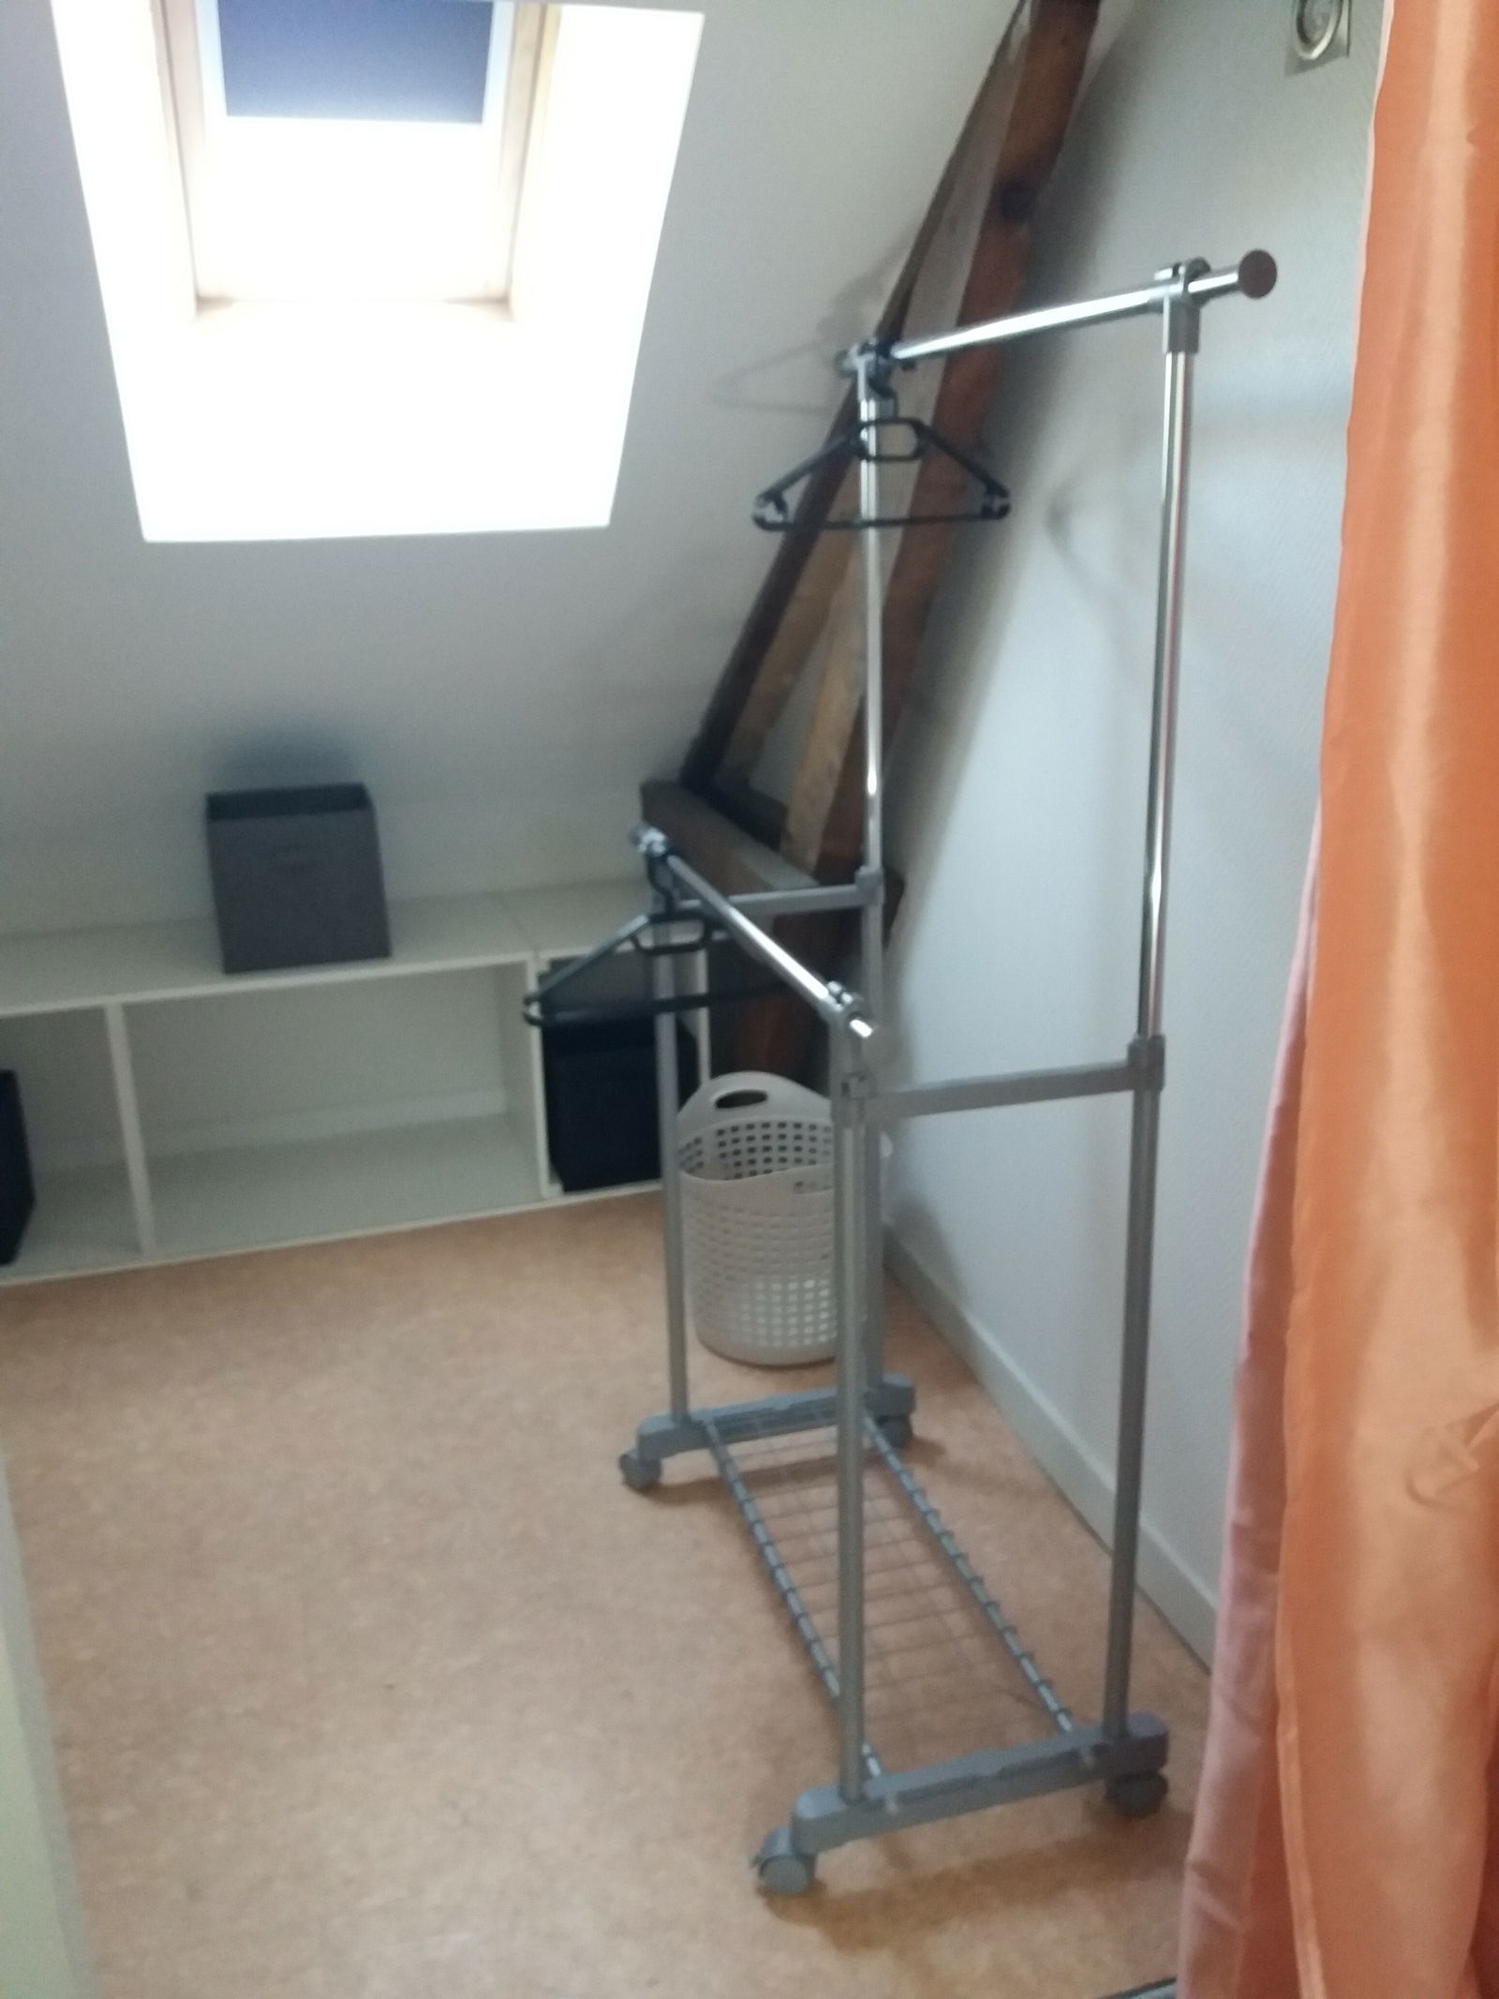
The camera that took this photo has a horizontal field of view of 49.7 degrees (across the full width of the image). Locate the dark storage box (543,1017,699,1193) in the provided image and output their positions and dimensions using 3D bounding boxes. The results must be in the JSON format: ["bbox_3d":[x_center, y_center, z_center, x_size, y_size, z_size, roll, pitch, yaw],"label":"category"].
[{"bbox_3d":[-0.290,0.198,3.511,0.312,0.307,0.302,-6,18,-15],"label":"dark storage box"}]

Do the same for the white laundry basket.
[{"bbox_3d":[0.063,0.379,2.811,0.364,0.400,0.364,-2,17,0],"label":"white laundry basket"}]

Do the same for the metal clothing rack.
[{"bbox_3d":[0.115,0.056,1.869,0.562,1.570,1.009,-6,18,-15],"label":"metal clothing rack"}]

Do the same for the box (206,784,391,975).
[{"bbox_3d":[-0.906,-0.250,3.249,0.312,0.302,0.302,-6,18,-15],"label":"box"}]

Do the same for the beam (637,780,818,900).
[{"bbox_3d":[-0.023,-0.269,3.184,0.166,0.156,1.061,-6,18,-15],"label":"beam"}]

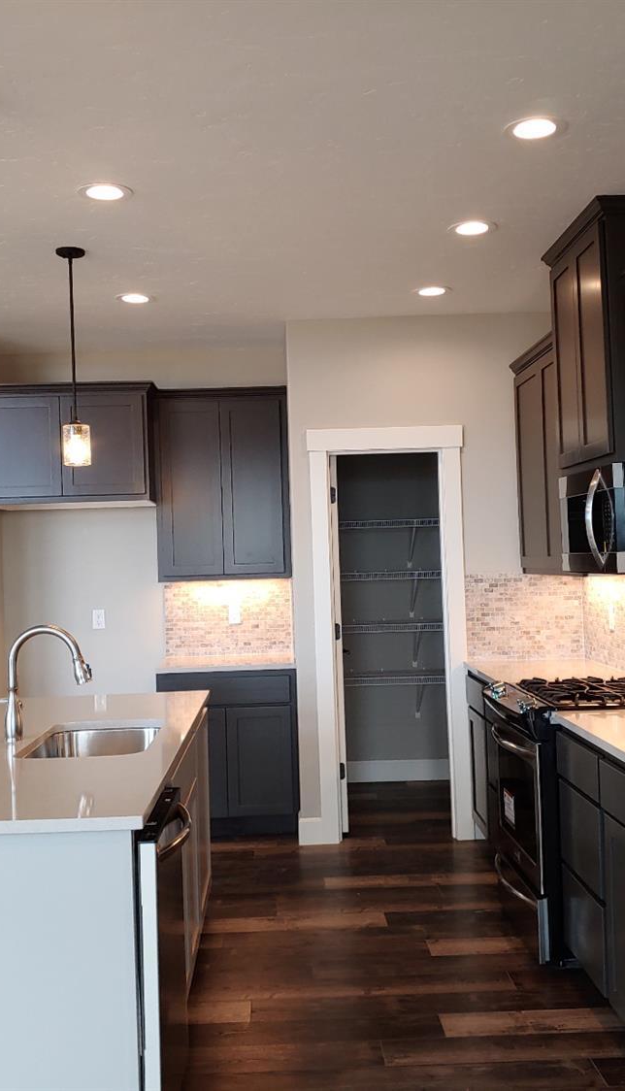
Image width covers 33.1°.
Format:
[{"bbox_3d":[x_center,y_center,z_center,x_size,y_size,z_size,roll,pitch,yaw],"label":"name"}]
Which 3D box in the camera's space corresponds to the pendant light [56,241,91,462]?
[{"bbox_3d":[-0.942,-0.741,4.150,0.118,0.853,0.118,-2,-1,-2],"label":"pendant light"}]

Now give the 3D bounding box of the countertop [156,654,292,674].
[{"bbox_3d":[-0.475,0.673,5.949,0.752,0.031,0.642,-2,-1,-2],"label":"countertop"}]

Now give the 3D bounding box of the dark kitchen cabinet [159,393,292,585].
[{"bbox_3d":[-0.506,-0.341,6.106,0.745,1.087,0.355,-2,-1,-2],"label":"dark kitchen cabinet"}]

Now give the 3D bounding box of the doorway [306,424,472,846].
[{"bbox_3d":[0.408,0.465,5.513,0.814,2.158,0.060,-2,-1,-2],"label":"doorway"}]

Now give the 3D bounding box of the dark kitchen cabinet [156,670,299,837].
[{"bbox_3d":[-0.461,1.131,5.947,0.744,0.887,0.633,-2,-1,-2],"label":"dark kitchen cabinet"}]

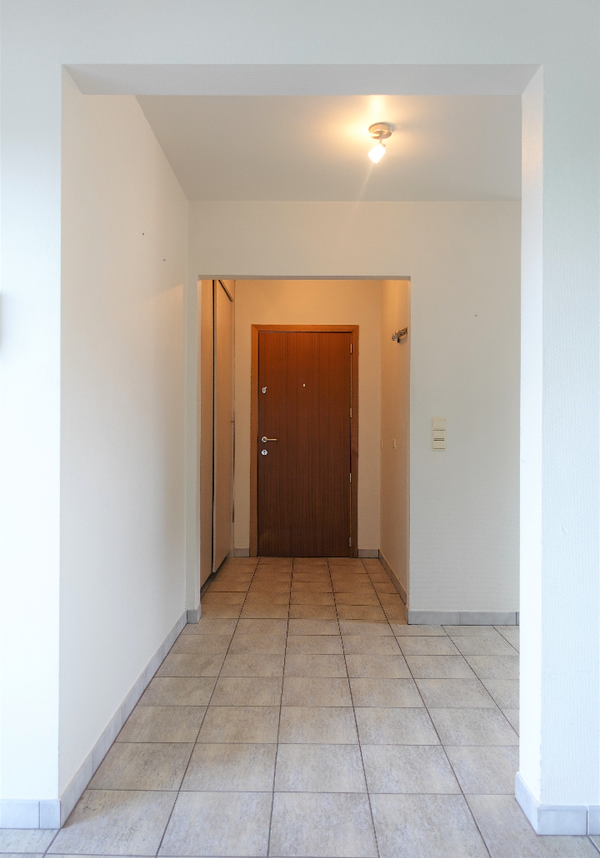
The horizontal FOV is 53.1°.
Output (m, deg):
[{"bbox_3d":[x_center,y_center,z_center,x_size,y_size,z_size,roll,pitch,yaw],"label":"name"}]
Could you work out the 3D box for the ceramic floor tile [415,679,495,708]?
[{"bbox_3d":[0.677,1.167,2.641,0.299,0.010,0.292,0,0,0],"label":"ceramic floor tile"}]

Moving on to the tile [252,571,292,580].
[{"bbox_3d":[-0.210,1.167,4.694,0.299,0.010,0.294,0,0,0],"label":"tile"}]

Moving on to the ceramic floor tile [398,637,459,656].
[{"bbox_3d":[0.683,1.169,3.224,0.299,0.010,0.294,0,0,0],"label":"ceramic floor tile"}]

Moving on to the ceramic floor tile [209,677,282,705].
[{"bbox_3d":[-0.229,1.162,2.648,0.299,0.010,0.292,0,0,0],"label":"ceramic floor tile"}]

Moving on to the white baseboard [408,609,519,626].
[{"bbox_3d":[0.982,1.115,3.546,0.680,0.088,0.012,0,0,1],"label":"white baseboard"}]

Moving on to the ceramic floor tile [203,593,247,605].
[{"bbox_3d":[-0.518,1.172,4.138,0.300,0.010,0.297,0,0,0],"label":"ceramic floor tile"}]

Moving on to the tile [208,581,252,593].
[{"bbox_3d":[-0.514,1.165,4.404,0.299,0.010,0.294,0,0,0],"label":"tile"}]

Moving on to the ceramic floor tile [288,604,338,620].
[{"bbox_3d":[0.083,1.174,3.837,0.300,0.010,0.297,0,0,0],"label":"ceramic floor tile"}]

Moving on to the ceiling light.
[{"bbox_3d":[0.368,-1.283,2.716,0.110,0.155,0.110,0,0,0],"label":"ceiling light"}]

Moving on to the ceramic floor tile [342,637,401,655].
[{"bbox_3d":[0.381,1.167,3.226,0.299,0.010,0.294,0,0,0],"label":"ceramic floor tile"}]

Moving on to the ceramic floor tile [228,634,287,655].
[{"bbox_3d":[-0.223,1.165,3.232,0.299,0.010,0.294,0,0,0],"label":"ceramic floor tile"}]

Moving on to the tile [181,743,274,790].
[{"bbox_3d":[-0.232,1.155,2.048,0.298,0.010,0.293,0,0,1],"label":"tile"}]

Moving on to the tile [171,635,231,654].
[{"bbox_3d":[-0.521,1.156,3.215,0.298,0.010,0.293,0,0,1],"label":"tile"}]

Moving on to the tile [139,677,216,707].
[{"bbox_3d":[-0.530,1.165,2.660,0.300,0.010,0.297,0,0,0],"label":"tile"}]

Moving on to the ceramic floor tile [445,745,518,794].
[{"bbox_3d":[0.668,1.159,2.040,0.298,0.010,0.293,0,0,1],"label":"ceramic floor tile"}]

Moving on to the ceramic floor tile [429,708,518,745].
[{"bbox_3d":[0.676,1.167,2.346,0.299,0.010,0.294,0,0,0],"label":"ceramic floor tile"}]

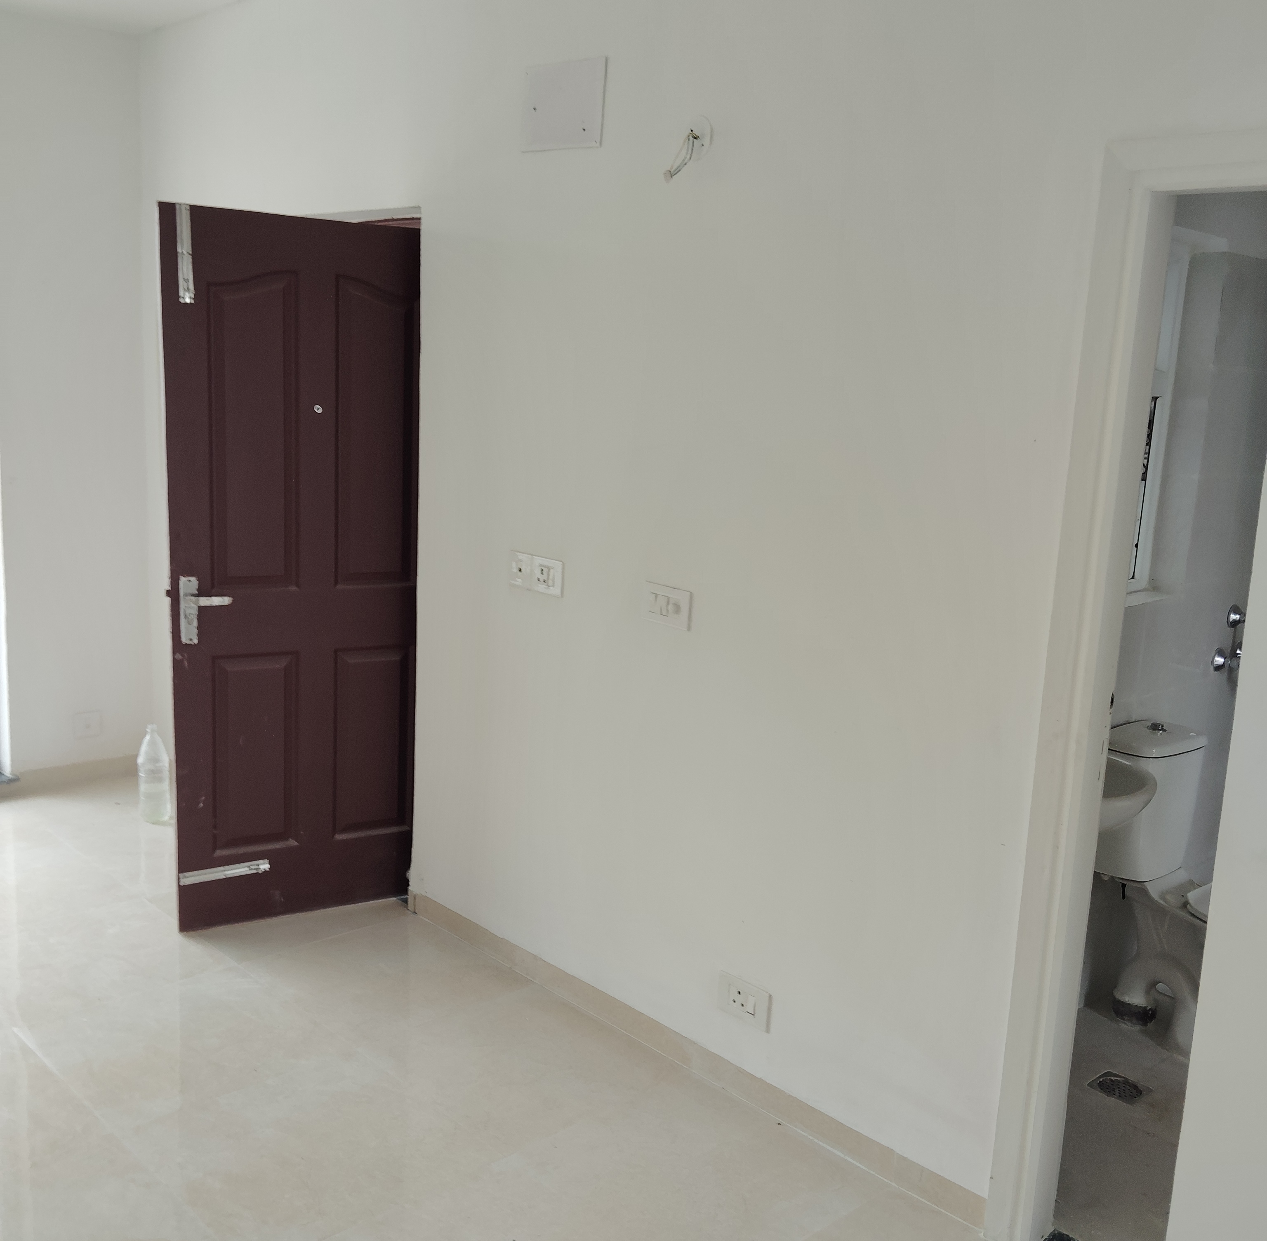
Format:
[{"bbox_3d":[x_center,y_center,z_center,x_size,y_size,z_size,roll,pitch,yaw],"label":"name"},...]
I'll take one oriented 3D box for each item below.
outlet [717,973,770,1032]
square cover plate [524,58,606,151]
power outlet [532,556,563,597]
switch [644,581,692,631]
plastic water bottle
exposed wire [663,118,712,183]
[{"bbox_3d":[0.261,0.903,3.216,0.013,0.093,0.148,-9,16,-43],"label":"outlet"},{"bbox_3d":[-0.172,-1.252,3.327,0.010,0.200,0.287,-9,16,-43],"label":"square cover plate"},{"bbox_3d":[-0.229,-0.117,3.565,0.013,0.091,0.113,-9,16,-43],"label":"power outlet"},{"bbox_3d":[0.081,-0.034,3.255,0.013,0.091,0.145,-9,16,-43],"label":"switch"},{"bbox_3d":[-1.703,0.544,4.843,0.107,0.351,0.107,-9,16,-43],"label":"plastic water bottle"},{"bbox_3d":[0.111,-1.042,3.018,0.072,0.151,0.105,-9,16,-43],"label":"exposed wire"}]

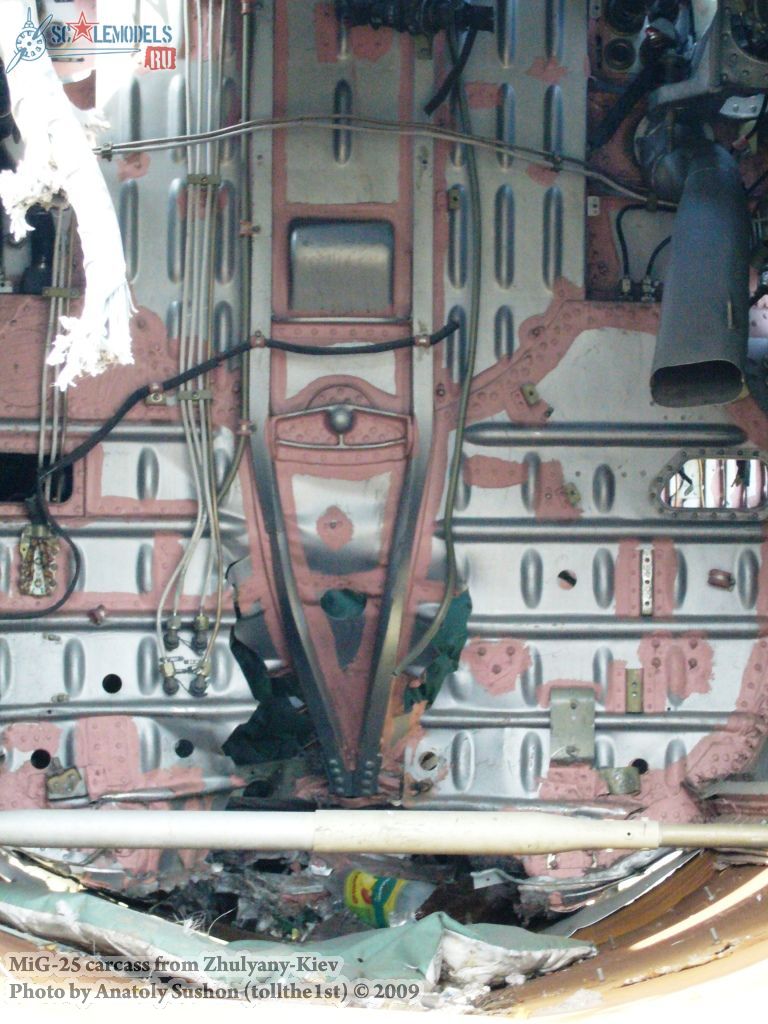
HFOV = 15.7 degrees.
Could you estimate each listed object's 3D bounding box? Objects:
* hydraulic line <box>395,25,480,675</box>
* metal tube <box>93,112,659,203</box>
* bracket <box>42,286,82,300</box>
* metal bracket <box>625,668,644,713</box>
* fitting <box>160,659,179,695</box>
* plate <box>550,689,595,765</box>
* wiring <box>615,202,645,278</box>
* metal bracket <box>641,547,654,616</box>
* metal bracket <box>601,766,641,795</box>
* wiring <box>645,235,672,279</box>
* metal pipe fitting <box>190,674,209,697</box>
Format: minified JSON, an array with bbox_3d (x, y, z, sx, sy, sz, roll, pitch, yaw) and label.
[{"bbox_3d":[0.068,-0.207,3.540,0.110,0.828,0.100,0,3,0],"label":"hydraulic line"},{"bbox_3d":[-0.006,-0.449,3.540,0.726,0.115,0.100,0,3,0],"label":"metal tube"},{"bbox_3d":[-0.413,-0.281,3.570,0.050,0.018,0.014,0,3,0],"label":"bracket"},{"bbox_3d":[0.324,0.231,3.590,0.024,0.057,0.014,0,3,0],"label":"metal bracket"},{"bbox_3d":[-0.276,0.211,3.575,0.023,0.046,0.032,0,3,0],"label":"fitting"},{"bbox_3d":[0.243,0.274,3.575,0.059,0.098,0.035,0,3,0],"label":"plate"},{"bbox_3d":[0.321,-0.355,3.640,0.039,0.100,0.030,0,3,0],"label":"wiring"},{"bbox_3d":[0.340,0.090,3.585,0.017,0.090,0.014,0,3,0],"label":"metal bracket"},{"bbox_3d":[0.305,0.345,3.575,0.050,0.036,0.032,0,3,0],"label":"metal bracket"},{"bbox_3d":[0.358,-0.335,3.640,0.034,0.058,0.030,0,3,0],"label":"wiring"},{"bbox_3d":[-0.237,0.223,3.575,0.023,0.028,0.030,0,3,0],"label":"metal pipe fitting"}]

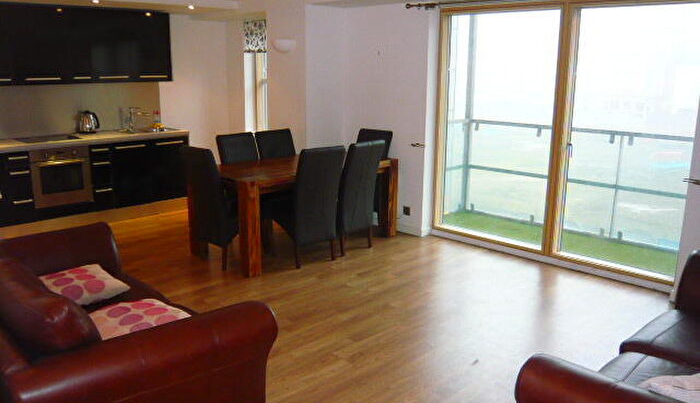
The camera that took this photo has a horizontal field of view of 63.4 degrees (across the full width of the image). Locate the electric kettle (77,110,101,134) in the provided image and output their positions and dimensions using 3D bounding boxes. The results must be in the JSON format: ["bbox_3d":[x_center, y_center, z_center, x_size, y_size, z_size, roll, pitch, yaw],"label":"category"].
[{"bbox_3d":[-2.855,-0.860,6.172,0.220,0.250,0.165,-8,16,-30],"label":"electric kettle"}]

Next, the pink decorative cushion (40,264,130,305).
[{"bbox_3d":[-1.442,0.442,3.031,0.400,0.120,0.400,13,18,43],"label":"pink decorative cushion"}]

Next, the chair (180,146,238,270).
[{"bbox_3d":[-1.025,0.023,4.816,0.446,1.012,0.607,13,18,43],"label":"chair"}]

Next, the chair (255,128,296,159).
[{"bbox_3d":[-0.599,-0.176,5.674,0.440,1.010,0.590,-12,18,-41],"label":"chair"}]

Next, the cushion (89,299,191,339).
[{"bbox_3d":[-0.988,0.550,2.617,0.400,0.120,0.400,13,18,43],"label":"cushion"}]

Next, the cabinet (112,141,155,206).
[{"bbox_3d":[-2.541,-0.335,6.320,0.587,0.709,0.471,13,18,43],"label":"cabinet"}]

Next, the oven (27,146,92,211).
[{"bbox_3d":[-3.016,-0.285,5.806,0.575,0.580,0.550,-12,18,-41],"label":"oven"}]

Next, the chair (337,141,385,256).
[{"bbox_3d":[-0.026,-0.057,5.196,0.430,1.010,0.580,-12,18,-41],"label":"chair"}]

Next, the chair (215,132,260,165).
[{"bbox_3d":[-0.921,-0.126,5.465,0.607,1.012,0.446,13,18,43],"label":"chair"}]

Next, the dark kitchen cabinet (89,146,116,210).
[{"bbox_3d":[-2.724,-0.300,6.091,0.280,0.700,0.570,-12,18,-41],"label":"dark kitchen cabinet"}]

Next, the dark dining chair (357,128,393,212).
[{"bbox_3d":[0.063,-0.216,5.887,0.446,1.012,0.607,13,18,43],"label":"dark dining chair"}]

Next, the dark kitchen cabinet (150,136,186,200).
[{"bbox_3d":[-2.222,-0.407,6.638,0.587,0.709,0.471,13,18,43],"label":"dark kitchen cabinet"}]

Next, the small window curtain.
[{"bbox_3d":[-1.227,-2.126,7.268,0.070,0.420,0.480,-12,18,-41],"label":"small window curtain"}]

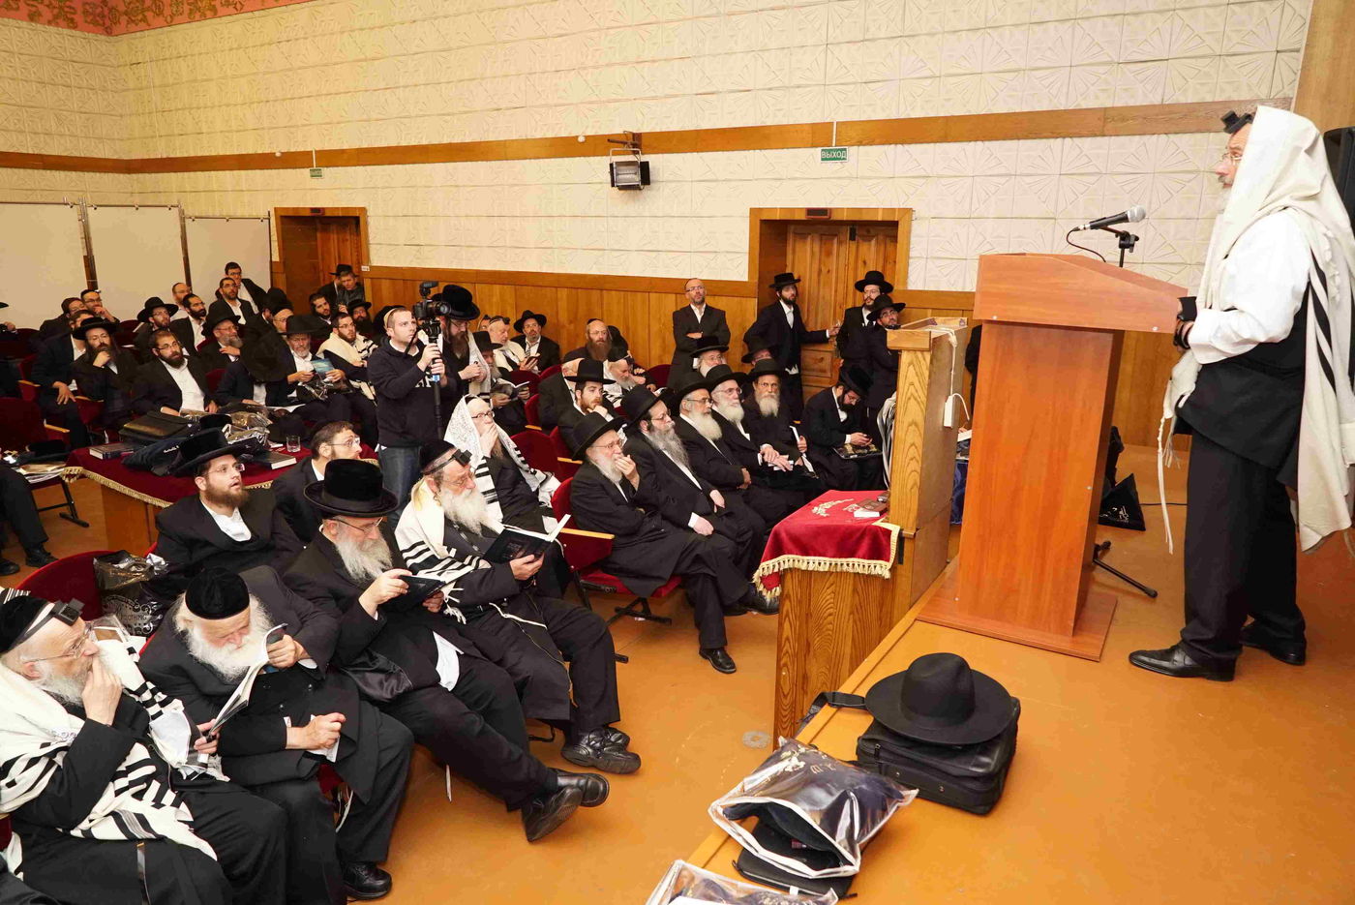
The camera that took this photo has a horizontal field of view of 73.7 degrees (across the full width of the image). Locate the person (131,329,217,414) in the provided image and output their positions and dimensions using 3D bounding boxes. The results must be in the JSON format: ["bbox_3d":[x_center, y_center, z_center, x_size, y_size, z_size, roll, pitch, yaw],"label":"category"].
[{"bbox_3d":[-3.745,-0.269,7.018,0.800,1.310,0.600,11,17,35],"label":"person"}]

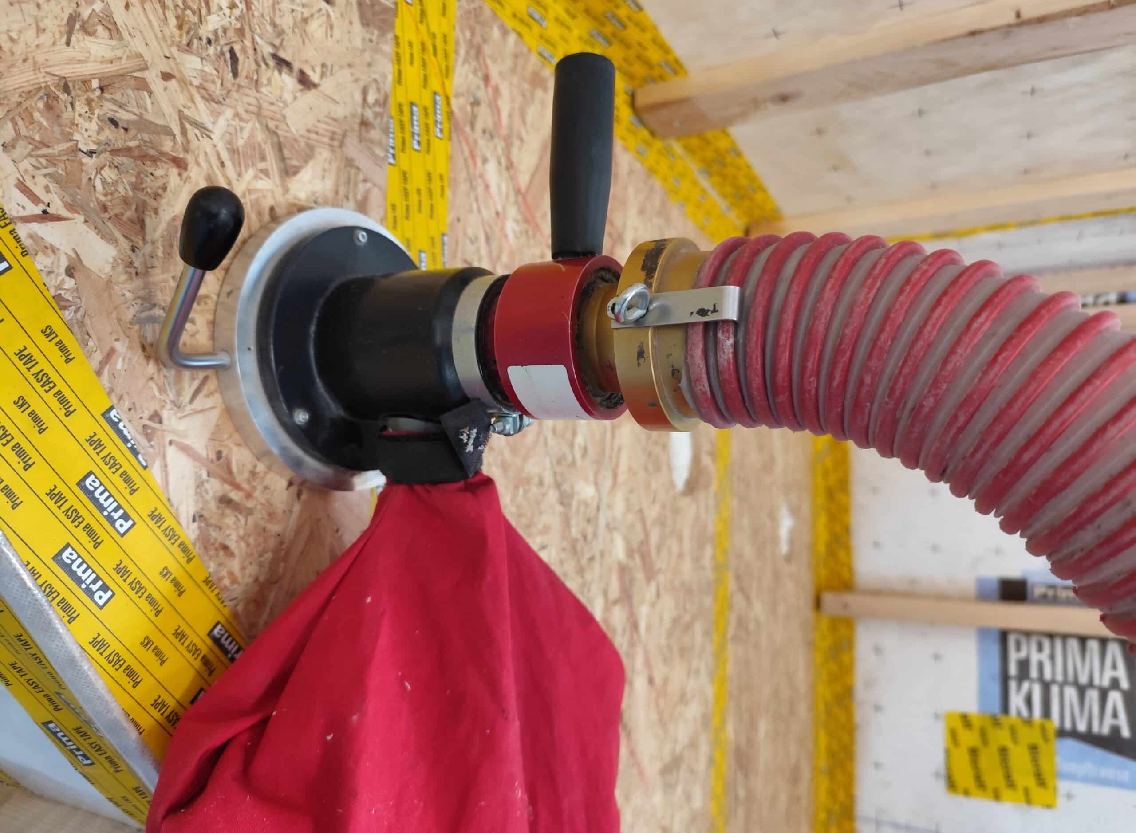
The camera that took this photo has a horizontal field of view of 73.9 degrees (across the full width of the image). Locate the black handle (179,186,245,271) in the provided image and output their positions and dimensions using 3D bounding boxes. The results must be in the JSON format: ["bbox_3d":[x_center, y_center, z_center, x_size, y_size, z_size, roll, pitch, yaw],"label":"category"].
[{"bbox_3d":[-0.153,-0.081,0.324,0.022,0.035,0.022,32,11,27],"label":"black handle"}]

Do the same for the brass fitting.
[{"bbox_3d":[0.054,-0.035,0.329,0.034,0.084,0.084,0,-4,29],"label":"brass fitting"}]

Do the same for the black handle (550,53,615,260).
[{"bbox_3d":[0.007,-0.122,0.363,0.030,0.097,0.030,3,-4,0],"label":"black handle"}]

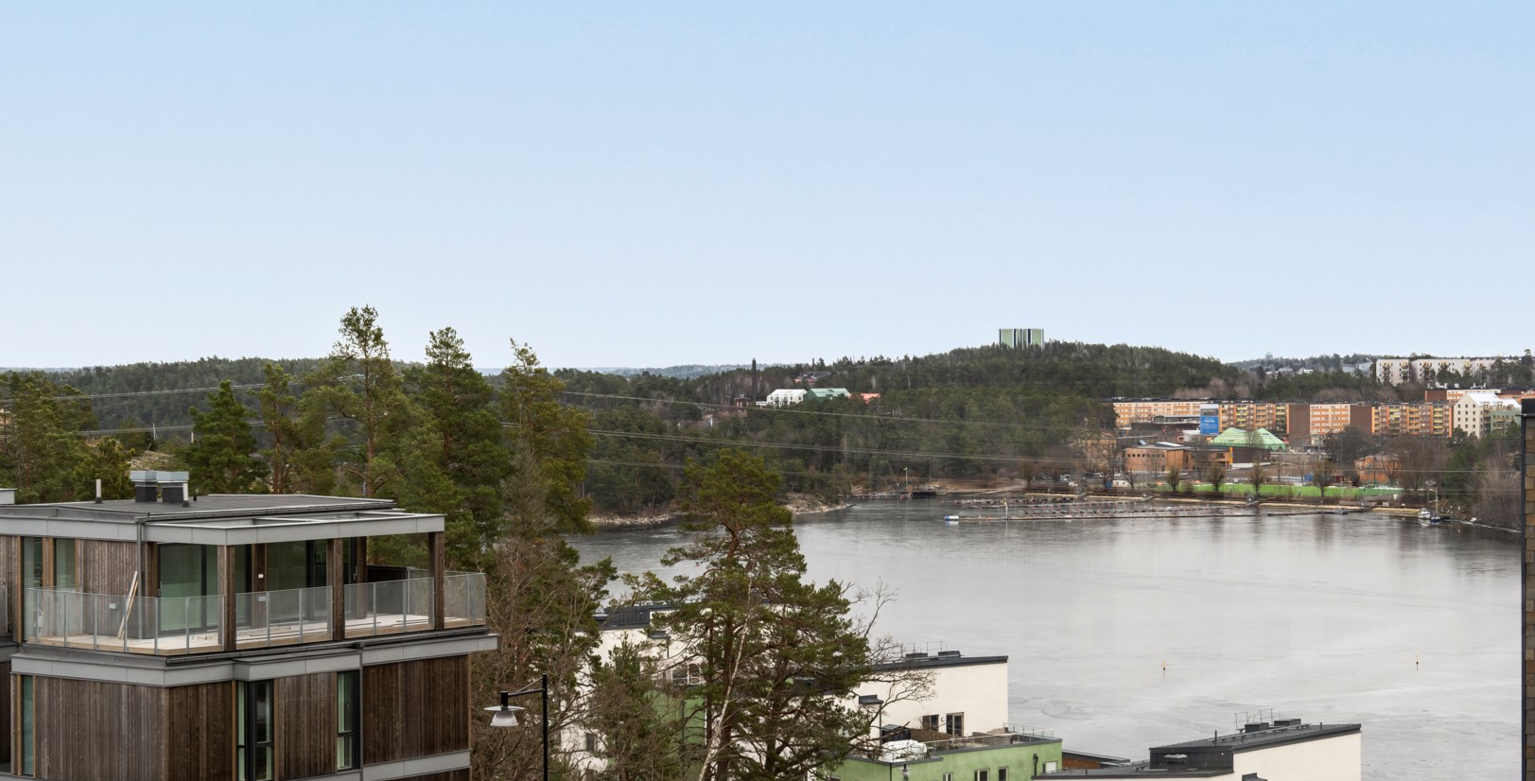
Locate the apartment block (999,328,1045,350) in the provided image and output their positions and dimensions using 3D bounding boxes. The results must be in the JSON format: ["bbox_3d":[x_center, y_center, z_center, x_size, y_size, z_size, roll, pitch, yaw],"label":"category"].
[{"bbox_3d":[166.715,-27.982,1900.000,29.000,25.000,21.000,0,0,5],"label":"apartment block"}]

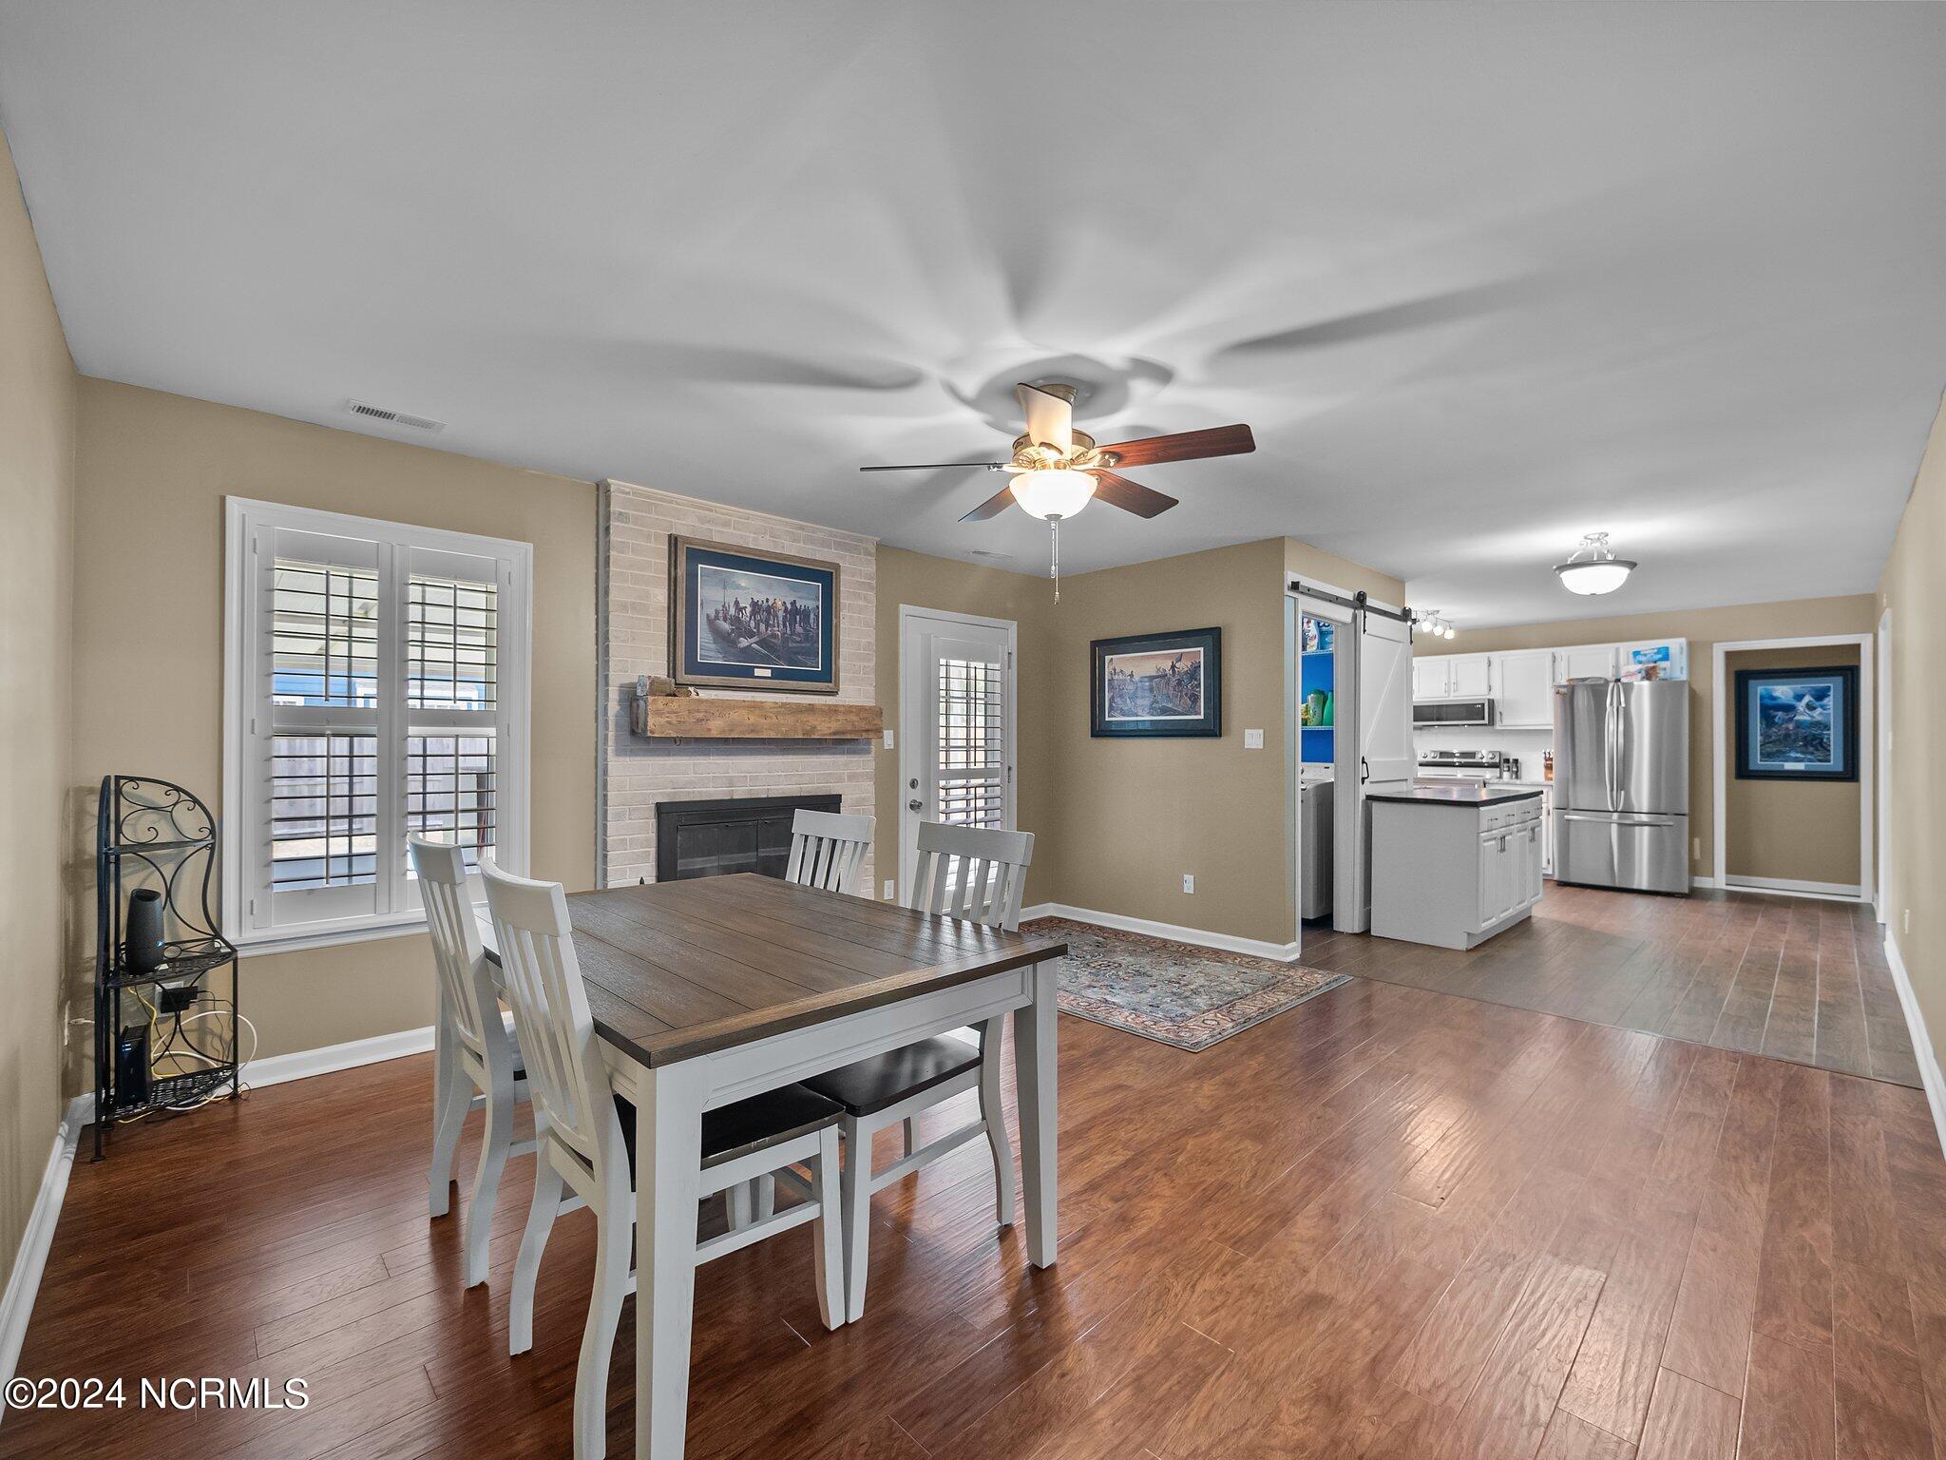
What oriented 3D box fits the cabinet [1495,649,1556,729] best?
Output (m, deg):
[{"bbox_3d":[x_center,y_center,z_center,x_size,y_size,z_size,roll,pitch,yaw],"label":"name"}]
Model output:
[{"bbox_3d":[5.272,-0.370,7.465,0.460,0.730,0.330,0,-1,42],"label":"cabinet"}]

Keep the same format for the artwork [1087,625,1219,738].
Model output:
[{"bbox_3d":[1.143,-0.280,5.082,0.970,0.670,0.040,-1,-1,43],"label":"artwork"}]

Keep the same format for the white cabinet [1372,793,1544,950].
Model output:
[{"bbox_3d":[3.389,0.896,5.494,1.530,0.910,0.630,0,0,-43],"label":"white cabinet"}]

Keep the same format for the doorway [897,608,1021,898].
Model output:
[{"bbox_3d":[-0.092,0.272,5.261,1.070,2.080,0.120,0,0,-43],"label":"doorway"}]

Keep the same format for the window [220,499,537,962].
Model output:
[{"bbox_3d":[-2.304,-0.013,3.138,0.980,1.610,0.120,0,0,-43],"label":"window"}]

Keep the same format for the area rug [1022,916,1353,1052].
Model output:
[{"bbox_3d":[0.753,1.315,4.454,1.520,0.015,2.080,1,-1,-44],"label":"area rug"}]

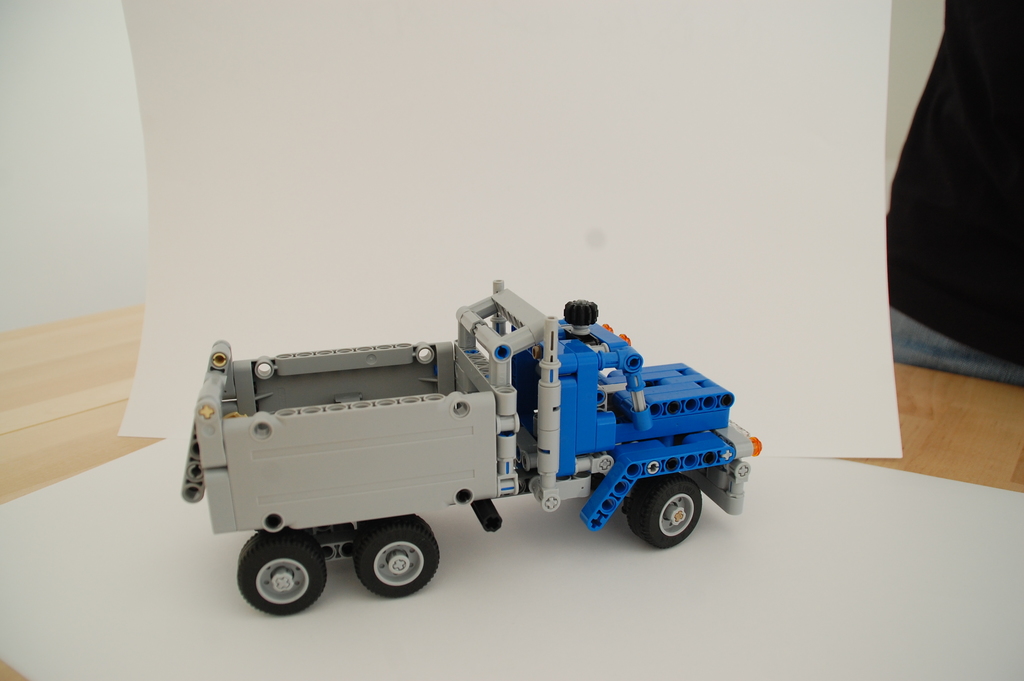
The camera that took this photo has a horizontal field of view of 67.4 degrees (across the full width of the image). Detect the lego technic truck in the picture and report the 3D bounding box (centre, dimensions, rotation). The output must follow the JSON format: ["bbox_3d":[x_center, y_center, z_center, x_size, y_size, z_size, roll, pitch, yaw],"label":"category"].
[{"bbox_3d":[-0.015,0.033,0.300,0.219,0.100,0.073,-5,17,-16],"label":"lego technic truck"}]

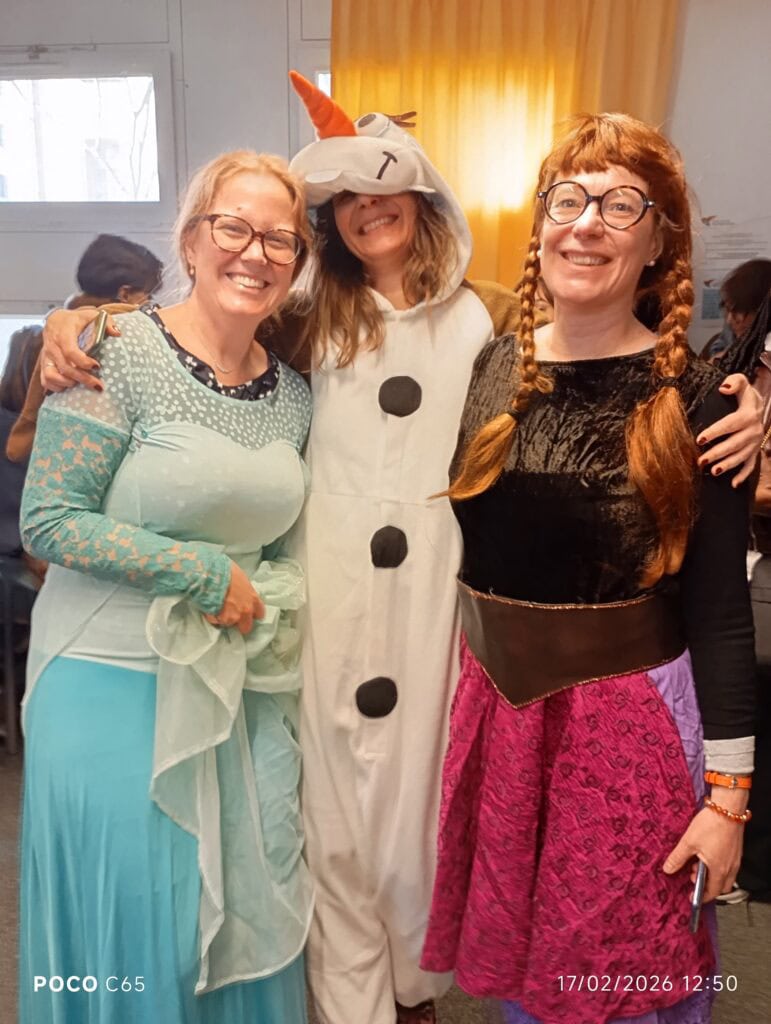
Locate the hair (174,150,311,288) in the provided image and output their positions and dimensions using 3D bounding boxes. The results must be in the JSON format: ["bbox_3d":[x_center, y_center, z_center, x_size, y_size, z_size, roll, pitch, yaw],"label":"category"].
[{"bbox_3d":[-0.217,-0.440,1.250,0.195,0.220,0.215,6,7,-28],"label":"hair"}]

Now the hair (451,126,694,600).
[{"bbox_3d":[0.270,-0.228,1.120,0.315,0.585,0.260,5,12,24],"label":"hair"}]

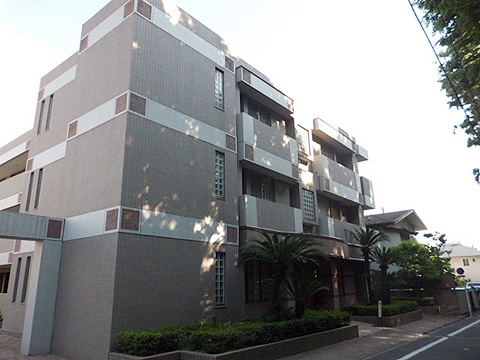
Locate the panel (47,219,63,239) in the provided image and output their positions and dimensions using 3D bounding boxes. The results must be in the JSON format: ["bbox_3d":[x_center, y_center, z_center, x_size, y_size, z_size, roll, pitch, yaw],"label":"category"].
[{"bbox_3d":[-4.938,1.330,9.624,0.050,0.450,0.355,-13,-20,37],"label":"panel"}]

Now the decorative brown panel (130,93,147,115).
[{"bbox_3d":[-2.618,-1.922,9.251,0.050,0.460,0.465,-13,-20,37],"label":"decorative brown panel"}]

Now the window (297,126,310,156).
[{"bbox_3d":[2.871,-1.776,16.233,0.120,1.220,0.960,-13,-20,37],"label":"window"}]

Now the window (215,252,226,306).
[{"bbox_3d":[-0.567,2.877,10.559,0.100,1.480,0.440,-13,-19,37],"label":"window"}]

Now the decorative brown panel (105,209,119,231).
[{"bbox_3d":[-3.000,0.956,8.465,0.500,0.500,0.050,-13,-19,37],"label":"decorative brown panel"}]

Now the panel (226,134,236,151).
[{"bbox_3d":[-0.311,-1.222,11.972,0.050,0.465,0.455,-13,-20,37],"label":"panel"}]

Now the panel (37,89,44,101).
[{"bbox_3d":[-7.090,-3.004,12.868,0.424,0.444,0.061,-13,-20,36],"label":"panel"}]

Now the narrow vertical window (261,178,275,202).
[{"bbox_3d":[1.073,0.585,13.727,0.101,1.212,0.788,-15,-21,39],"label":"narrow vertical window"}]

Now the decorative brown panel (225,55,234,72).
[{"bbox_3d":[-0.370,-4.080,12.760,0.050,0.450,0.475,-13,-20,37],"label":"decorative brown panel"}]

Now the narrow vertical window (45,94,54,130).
[{"bbox_3d":[-7.124,-2.528,13.611,0.290,1.460,0.120,-13,-20,37],"label":"narrow vertical window"}]

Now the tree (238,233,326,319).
[{"bbox_3d":[1.201,2.937,10.863,2.500,2.750,2.550,-1,-15,0],"label":"tree"}]

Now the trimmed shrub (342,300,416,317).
[{"bbox_3d":[5.642,5.088,14.372,1.900,0.400,3.100,-15,-20,42],"label":"trimmed shrub"}]

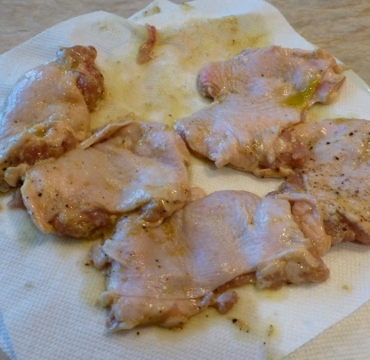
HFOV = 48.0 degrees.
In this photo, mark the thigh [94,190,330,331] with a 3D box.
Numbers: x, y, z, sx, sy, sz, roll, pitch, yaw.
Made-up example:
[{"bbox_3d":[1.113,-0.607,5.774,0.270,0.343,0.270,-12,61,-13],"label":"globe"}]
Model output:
[{"bbox_3d":[0.019,0.040,0.261,0.146,0.026,0.083,-13,56,-9],"label":"thigh"}]

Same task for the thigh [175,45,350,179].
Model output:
[{"bbox_3d":[0.064,-0.066,0.336,0.116,0.024,0.149,15,56,10],"label":"thigh"}]

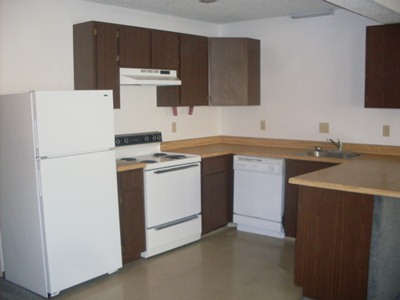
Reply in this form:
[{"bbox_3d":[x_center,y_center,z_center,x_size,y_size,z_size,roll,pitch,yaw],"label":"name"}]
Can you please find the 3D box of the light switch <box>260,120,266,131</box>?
[{"bbox_3d":[0.756,-0.300,5.315,0.071,0.115,0.013,5,9,41],"label":"light switch"}]

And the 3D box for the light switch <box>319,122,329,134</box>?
[{"bbox_3d":[1.351,-0.241,4.793,0.116,0.115,0.013,5,9,41],"label":"light switch"}]

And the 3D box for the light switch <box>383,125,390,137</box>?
[{"bbox_3d":[1.847,-0.192,4.358,0.071,0.115,0.013,5,9,41],"label":"light switch"}]

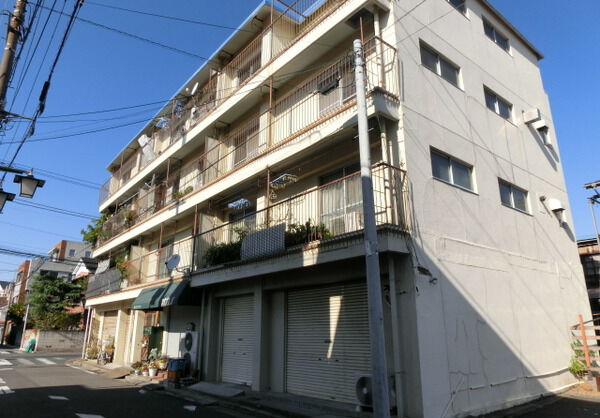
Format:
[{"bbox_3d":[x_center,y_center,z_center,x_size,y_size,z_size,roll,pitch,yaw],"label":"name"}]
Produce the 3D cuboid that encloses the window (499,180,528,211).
[{"bbox_3d":[5.578,-0.285,10.847,1.687,0.701,0.120,13,-21,-37],"label":"window"}]

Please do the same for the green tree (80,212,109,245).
[{"bbox_3d":[-12.487,1.213,25.051,1.200,1.575,1.500,13,-21,-37],"label":"green tree"}]

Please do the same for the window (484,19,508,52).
[{"bbox_3d":[6.167,-5.395,13.142,1.755,0.675,0.120,13,-21,-37],"label":"window"}]

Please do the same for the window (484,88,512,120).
[{"bbox_3d":[5.732,-2.937,12.044,1.755,0.675,0.120,13,-21,-37],"label":"window"}]

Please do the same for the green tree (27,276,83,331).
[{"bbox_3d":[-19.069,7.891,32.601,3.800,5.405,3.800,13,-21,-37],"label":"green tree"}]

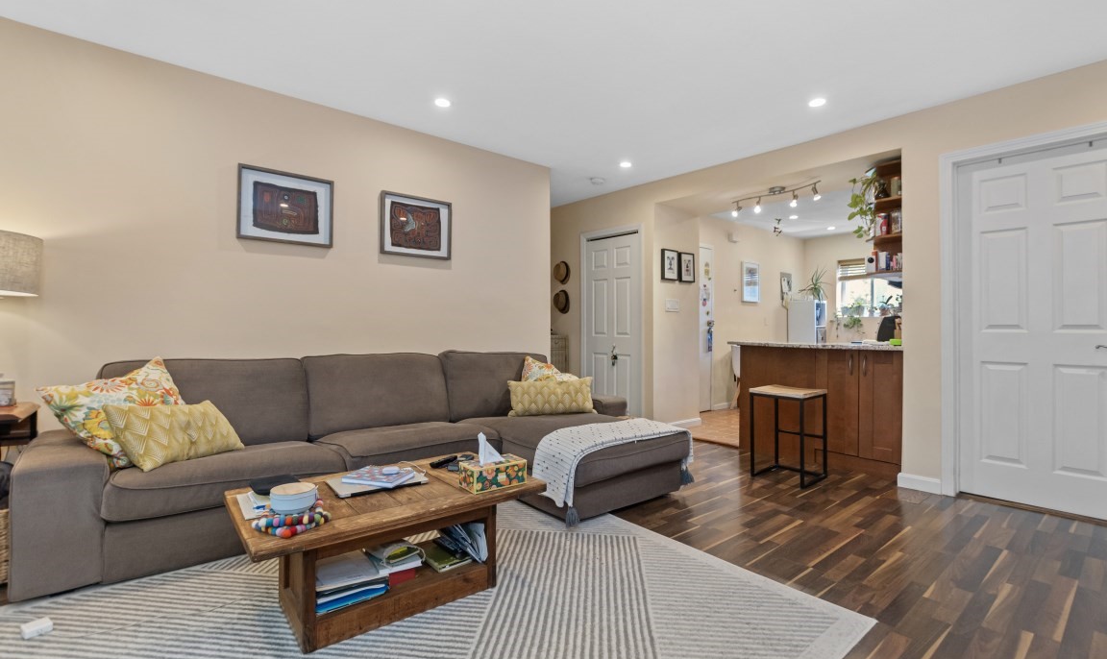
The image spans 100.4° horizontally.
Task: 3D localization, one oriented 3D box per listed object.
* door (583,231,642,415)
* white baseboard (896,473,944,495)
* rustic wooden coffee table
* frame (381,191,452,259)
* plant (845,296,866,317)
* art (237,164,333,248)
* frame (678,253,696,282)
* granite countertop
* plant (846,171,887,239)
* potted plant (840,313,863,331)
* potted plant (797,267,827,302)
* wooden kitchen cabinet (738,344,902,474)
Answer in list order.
[{"bbox_3d":[0.600,0.020,4.790,0.060,2.040,0.760,0,0,-44],"label":"door"},{"bbox_3d":[2.388,1.000,3.008,0.020,0.090,0.230,0,0,-43],"label":"white baseboard"},{"bbox_3d":[-0.626,0.814,1.788,1.010,0.414,0.596,0,0,-39],"label":"rustic wooden coffee table"},{"bbox_3d":[-0.990,-0.742,3.360,0.516,0.436,0.030,0,0,-37],"label":"frame"},{"bbox_3d":[4.453,-0.348,6.817,0.200,0.295,0.200,0,0,-43],"label":"plant"},{"bbox_3d":[-1.645,-0.748,2.858,0.513,0.436,0.030,0,0,-37],"label":"art"},{"bbox_3d":[1.385,-0.630,4.770,0.255,0.300,0.026,0,0,-41],"label":"frame"},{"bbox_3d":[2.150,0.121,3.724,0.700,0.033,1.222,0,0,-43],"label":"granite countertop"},{"bbox_3d":[2.297,-0.913,3.384,0.200,0.480,0.190,0,0,-43],"label":"plant"},{"bbox_3d":[4.300,-0.090,6.650,0.220,0.280,0.280,0,0,-44],"label":"potted plant"},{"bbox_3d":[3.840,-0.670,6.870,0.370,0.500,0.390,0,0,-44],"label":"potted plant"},{"bbox_3d":[2.180,0.575,3.680,0.600,0.900,1.140,0,0,-44],"label":"wooden kitchen cabinet"}]

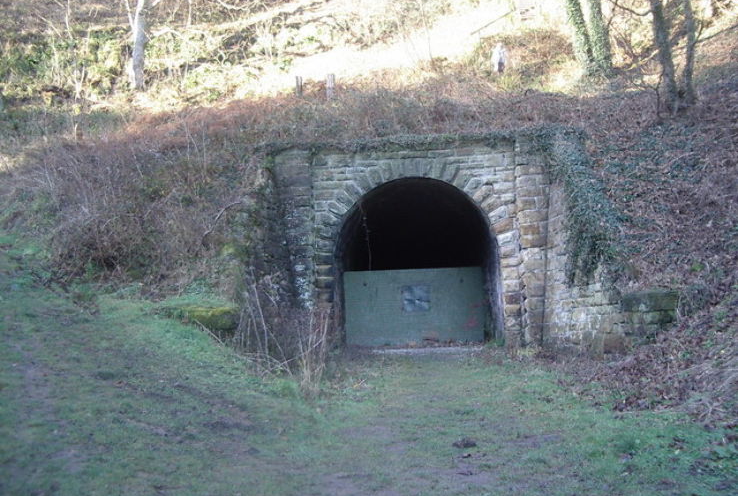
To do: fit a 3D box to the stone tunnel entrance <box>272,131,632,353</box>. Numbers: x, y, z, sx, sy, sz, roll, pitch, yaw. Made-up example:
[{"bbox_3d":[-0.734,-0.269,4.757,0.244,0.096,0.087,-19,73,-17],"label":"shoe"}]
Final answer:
[{"bbox_3d":[2.200,-0.150,22.800,9.600,6.150,2.800,-2,-3,3],"label":"stone tunnel entrance"}]

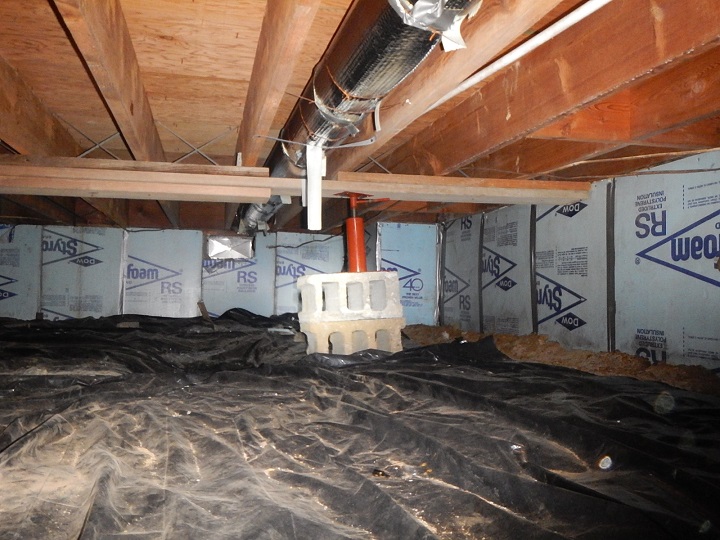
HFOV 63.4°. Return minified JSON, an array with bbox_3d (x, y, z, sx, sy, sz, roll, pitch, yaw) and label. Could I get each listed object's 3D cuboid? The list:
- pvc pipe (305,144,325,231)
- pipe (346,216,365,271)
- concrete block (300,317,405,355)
[{"bbox_3d":[-0.158,-0.288,2.040,0.050,0.300,0.050,0,-2,0],"label":"pvc pipe"},{"bbox_3d":[-0.013,-0.105,2.470,0.075,0.232,0.075,-5,-2,0],"label":"pipe"},{"bbox_3d":[-0.034,0.297,2.445,0.395,0.184,0.193,-1,-2,-17],"label":"concrete block"}]

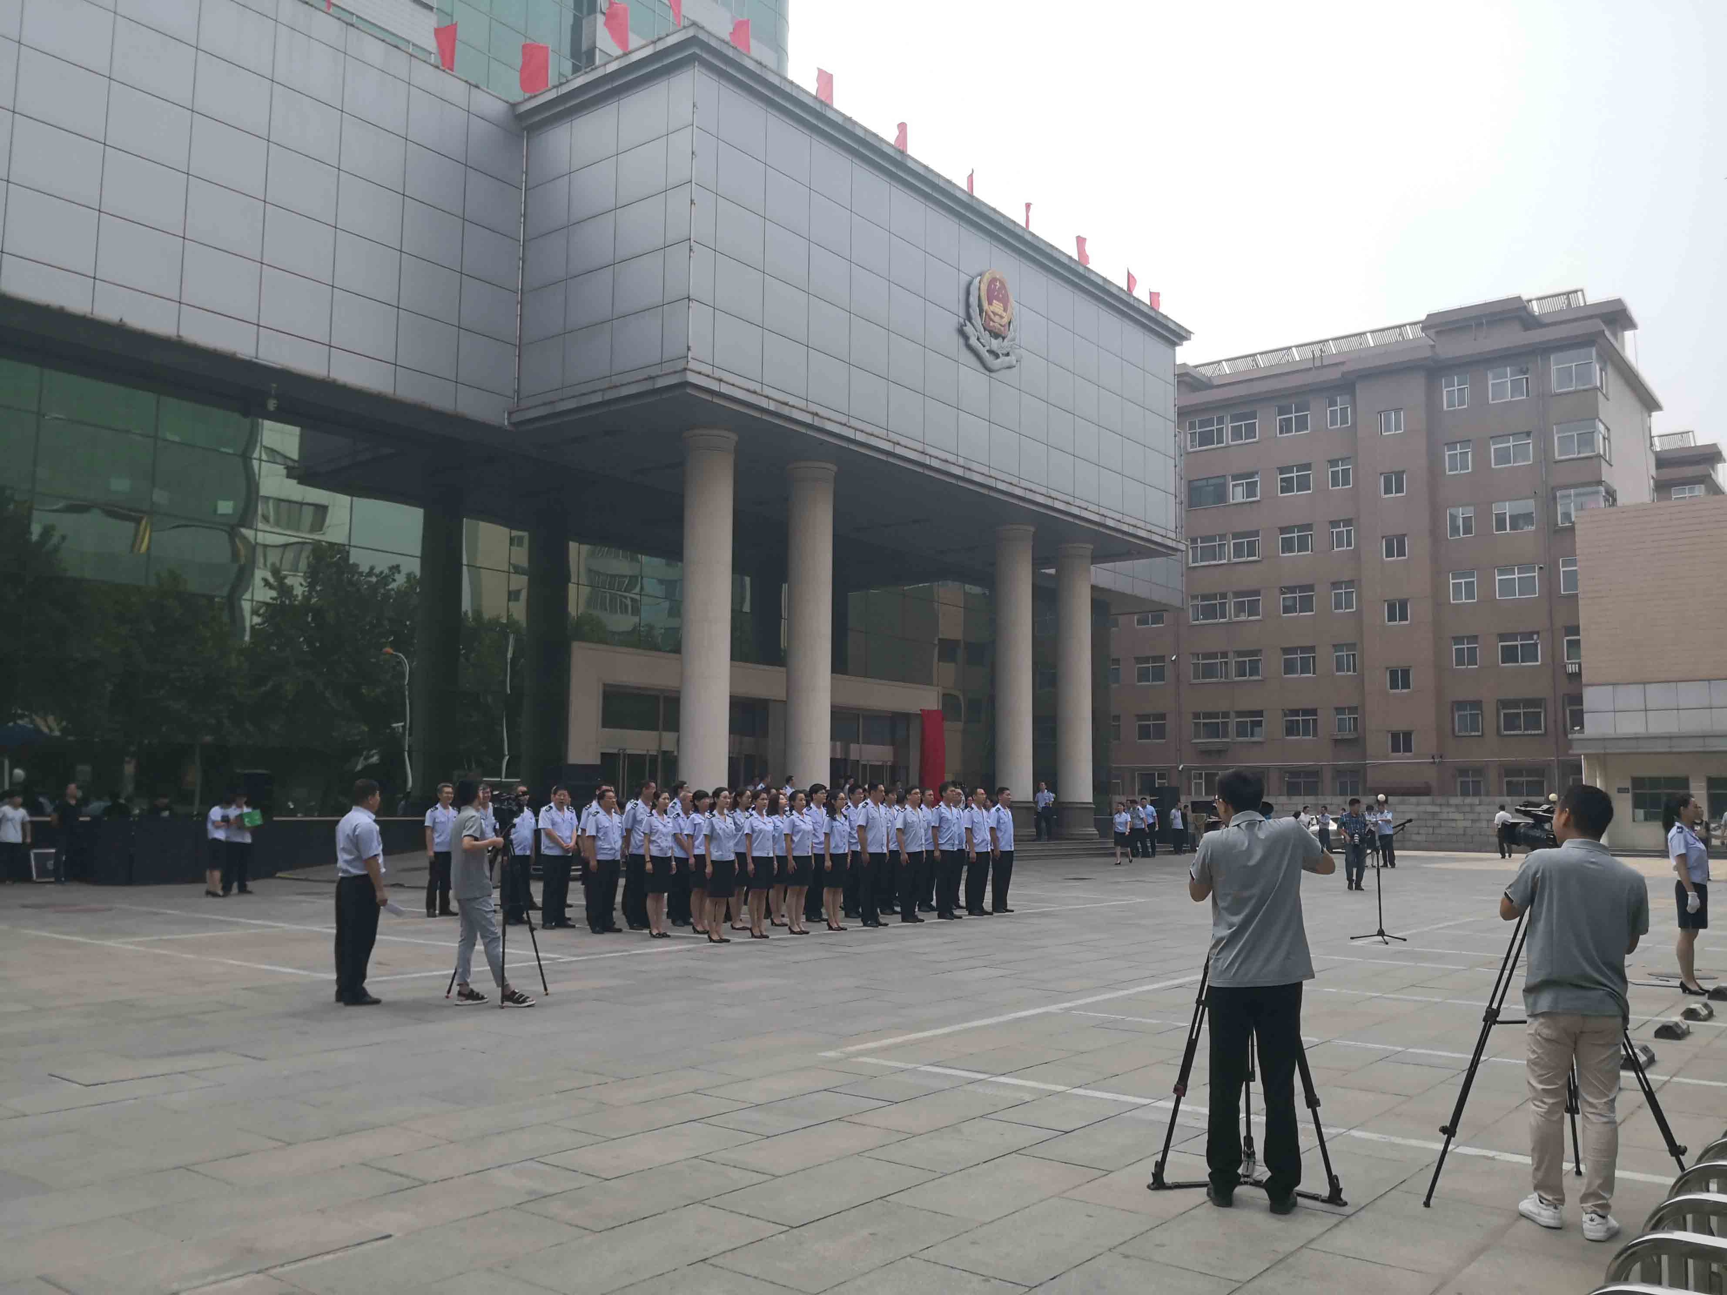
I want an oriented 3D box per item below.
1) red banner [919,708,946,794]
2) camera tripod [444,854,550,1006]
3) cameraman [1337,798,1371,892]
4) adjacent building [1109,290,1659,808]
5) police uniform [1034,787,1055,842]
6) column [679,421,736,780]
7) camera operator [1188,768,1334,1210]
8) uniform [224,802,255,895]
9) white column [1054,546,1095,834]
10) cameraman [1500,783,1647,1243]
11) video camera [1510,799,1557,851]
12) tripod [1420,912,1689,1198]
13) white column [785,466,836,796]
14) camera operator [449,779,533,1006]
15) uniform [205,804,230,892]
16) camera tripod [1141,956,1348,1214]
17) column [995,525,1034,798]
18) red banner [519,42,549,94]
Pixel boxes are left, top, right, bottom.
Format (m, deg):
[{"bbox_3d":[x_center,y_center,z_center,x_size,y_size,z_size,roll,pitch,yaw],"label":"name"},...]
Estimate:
[{"bbox_3d":[2.377,3.919,46.557,0.150,3.500,1.300,-5,-8,38],"label":"red banner"},{"bbox_3d":[-2.918,2.150,10.625,0.740,1.240,0.700,2,-7,-15],"label":"camera tripod"},{"bbox_3d":[9.205,3.672,25.289,0.600,1.700,0.420,0,-6,0],"label":"cameraman"},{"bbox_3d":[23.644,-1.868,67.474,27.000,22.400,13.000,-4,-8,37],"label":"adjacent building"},{"bbox_3d":[5.284,4.837,39.367,0.520,1.620,0.420,5,-8,-35],"label":"police uniform"},{"bbox_3d":[-3.365,-0.129,28.918,1.200,8.950,1.200,1,-6,0],"label":"column"},{"bbox_3d":[1.589,1.376,5.557,0.580,1.740,0.520,-1,-7,12],"label":"camera operator"},{"bbox_3d":[-9.810,3.164,21.200,0.380,1.450,0.500,-5,-8,41],"label":"uniform"},{"bbox_3d":[6.448,1.331,40.980,1.270,8.950,1.270,1,-6,0],"label":"white column"},{"bbox_3d":[2.741,1.354,5.290,0.550,1.710,0.420,0,-6,0],"label":"cameraman"},{"bbox_3d":[2.863,0.749,5.600,0.190,0.260,0.400,4,-7,-28],"label":"video camera"},{"bbox_3d":[2.887,1.578,5.526,0.980,1.360,0.920,5,-8,-37],"label":"tripod"},{"bbox_3d":[-1.260,0.184,31.506,1.200,8.950,1.200,1,-6,0],"label":"white column"},{"bbox_3d":[-2.870,1.902,10.559,0.560,1.720,0.480,3,-7,-22],"label":"camera operator"},{"bbox_3d":[-10.113,3.107,21.100,0.380,1.340,0.420,2,-7,-12],"label":"uniform"},{"bbox_3d":[1.647,1.605,5.795,0.750,1.340,0.680,-1,-7,12],"label":"camera tripod"},{"bbox_3d":[4.657,0.438,41.519,1.200,8.650,1.200,0,-6,0],"label":"column"},{"bbox_3d":[-7.102,-12.490,29.000,0.320,1.200,1.200,-1,-7,15],"label":"red banner"}]

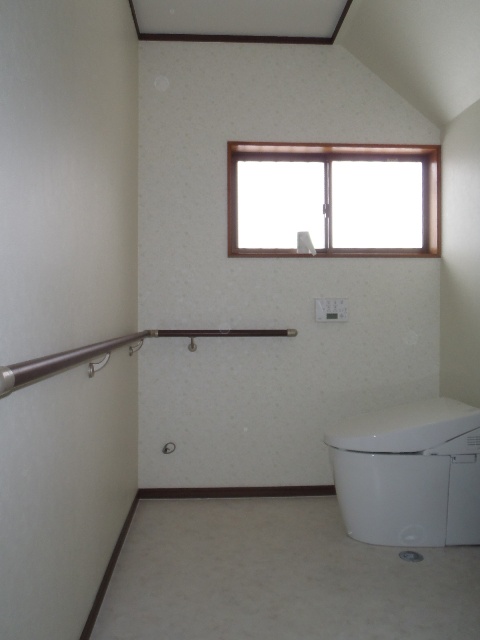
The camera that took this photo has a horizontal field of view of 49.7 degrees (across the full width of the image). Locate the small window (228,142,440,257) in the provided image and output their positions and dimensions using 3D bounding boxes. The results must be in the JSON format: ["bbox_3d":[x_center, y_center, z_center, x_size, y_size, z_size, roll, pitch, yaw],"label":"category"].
[{"bbox_3d":[0.507,-0.638,2.820,1.155,0.612,0.130,0,1,-3],"label":"small window"}]

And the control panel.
[{"bbox_3d":[0.491,-0.050,2.765,0.178,0.127,0.022,0,1,-3],"label":"control panel"}]

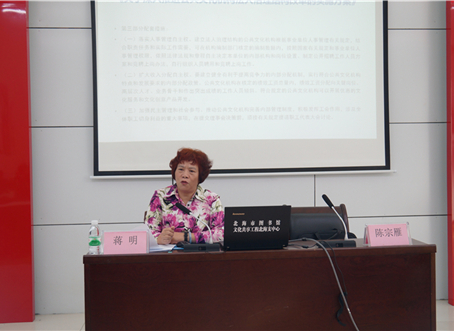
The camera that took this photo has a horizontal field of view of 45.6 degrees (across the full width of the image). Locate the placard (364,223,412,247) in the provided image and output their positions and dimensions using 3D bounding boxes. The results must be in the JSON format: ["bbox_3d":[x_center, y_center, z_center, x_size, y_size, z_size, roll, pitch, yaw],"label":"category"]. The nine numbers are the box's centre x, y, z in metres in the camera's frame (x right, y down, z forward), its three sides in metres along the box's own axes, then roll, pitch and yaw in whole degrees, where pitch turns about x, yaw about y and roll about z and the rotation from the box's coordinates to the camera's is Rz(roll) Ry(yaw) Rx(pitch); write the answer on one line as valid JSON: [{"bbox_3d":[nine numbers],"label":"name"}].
[{"bbox_3d":[0.833,0.356,2.803,0.231,0.110,0.080,-1,1,-11],"label":"placard"}]

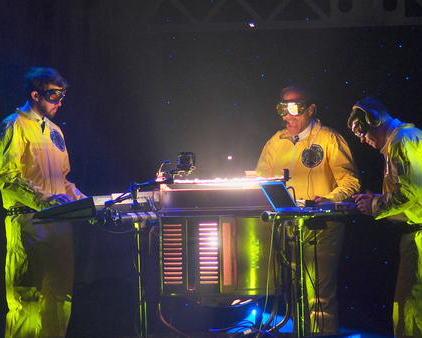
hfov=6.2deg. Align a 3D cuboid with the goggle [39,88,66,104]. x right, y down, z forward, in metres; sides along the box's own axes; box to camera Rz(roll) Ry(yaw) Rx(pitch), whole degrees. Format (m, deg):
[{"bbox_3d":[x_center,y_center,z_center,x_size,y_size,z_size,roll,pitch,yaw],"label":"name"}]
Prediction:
[{"bbox_3d":[-0.808,-0.370,19.900,0.085,0.075,0.160,13,6,31],"label":"goggle"}]

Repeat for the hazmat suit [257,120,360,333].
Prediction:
[{"bbox_3d":[0.507,0.424,20.300,0.520,1.380,0.400,-1,-2,23],"label":"hazmat suit"}]

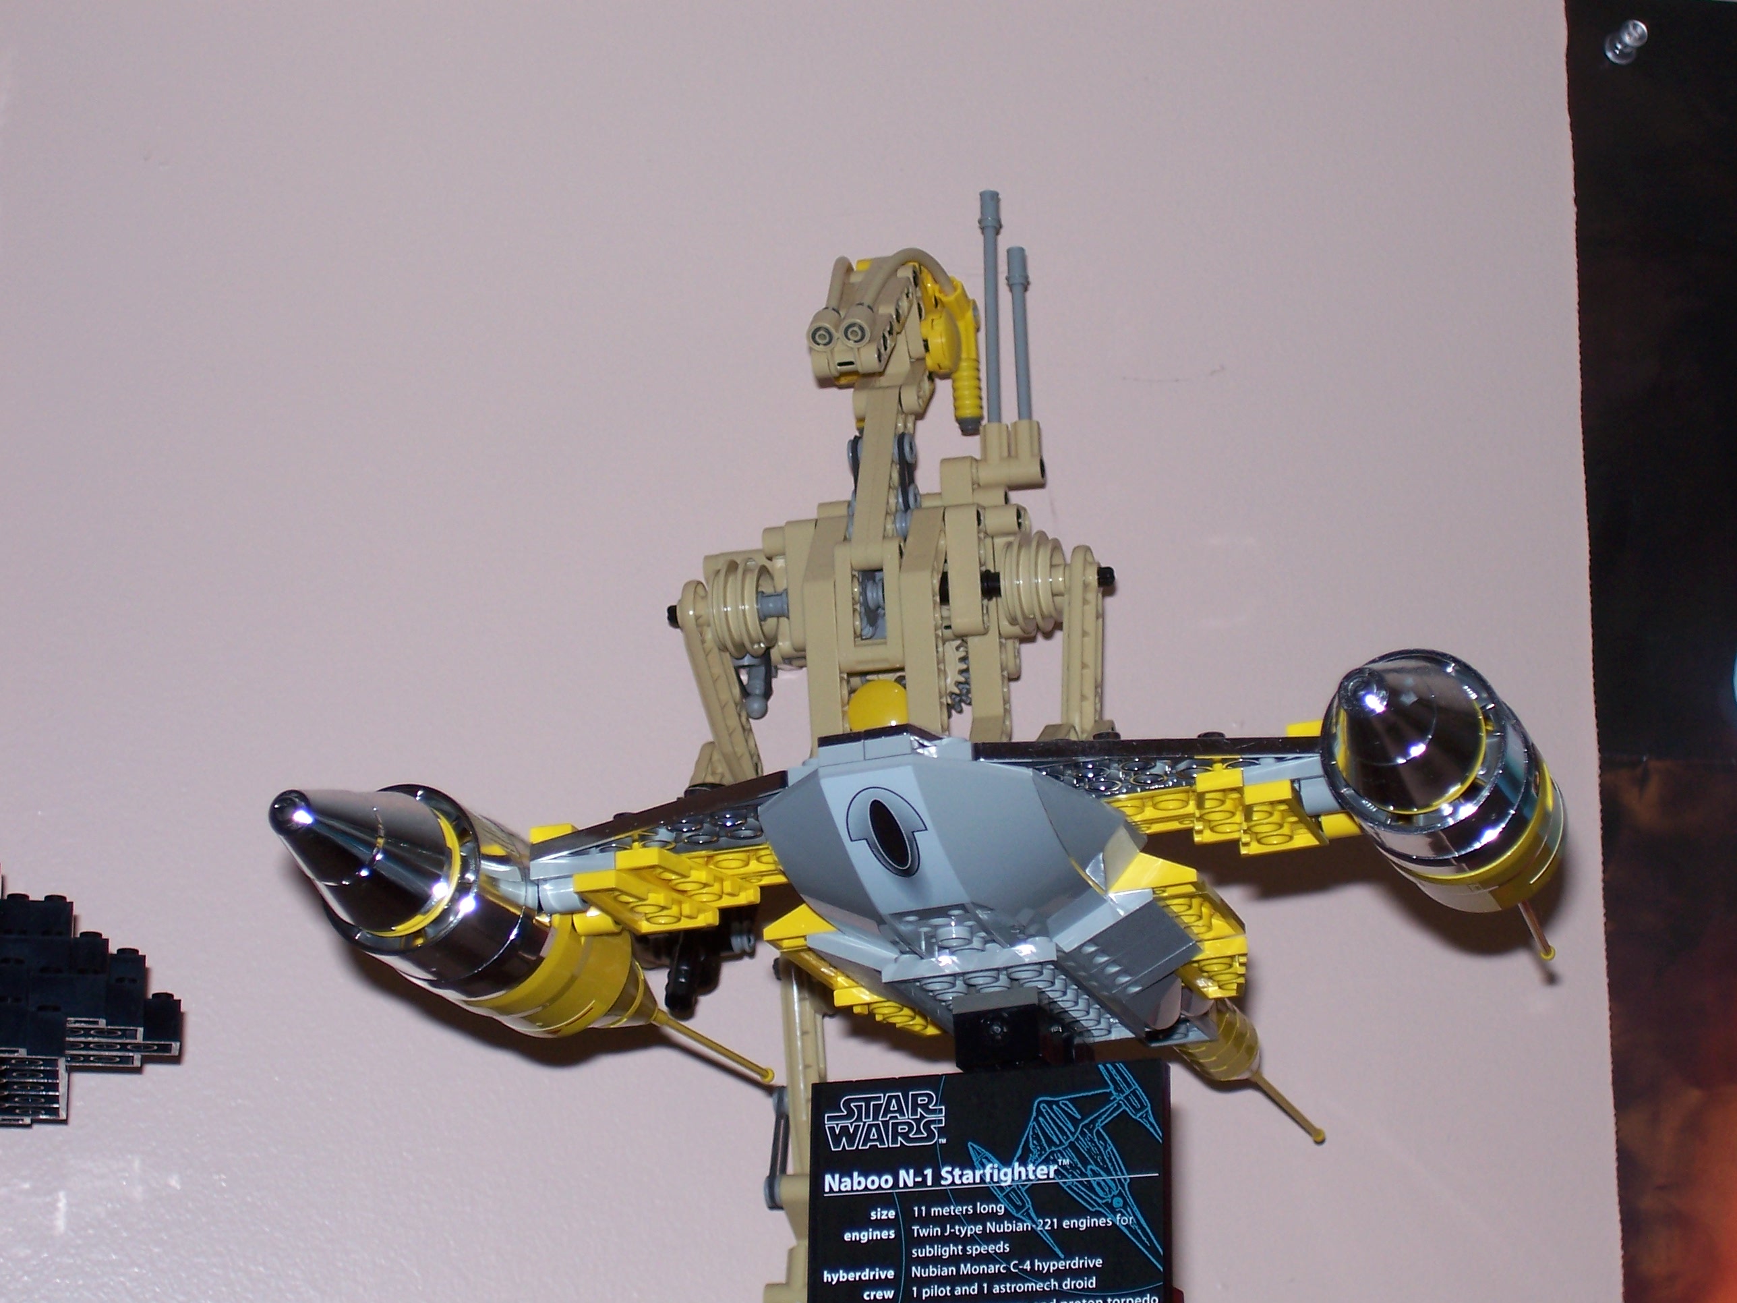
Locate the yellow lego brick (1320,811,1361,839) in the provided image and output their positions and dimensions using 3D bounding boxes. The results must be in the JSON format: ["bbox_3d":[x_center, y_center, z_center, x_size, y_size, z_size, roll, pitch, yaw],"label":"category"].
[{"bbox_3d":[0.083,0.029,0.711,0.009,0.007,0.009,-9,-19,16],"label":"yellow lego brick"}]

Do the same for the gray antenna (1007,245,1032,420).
[{"bbox_3d":[0.038,-0.079,1.032,0.006,0.049,0.006,-7,-19,14],"label":"gray antenna"}]

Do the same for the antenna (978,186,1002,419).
[{"bbox_3d":[0.031,-0.086,1.037,0.006,0.066,0.006,0,-19,0],"label":"antenna"}]

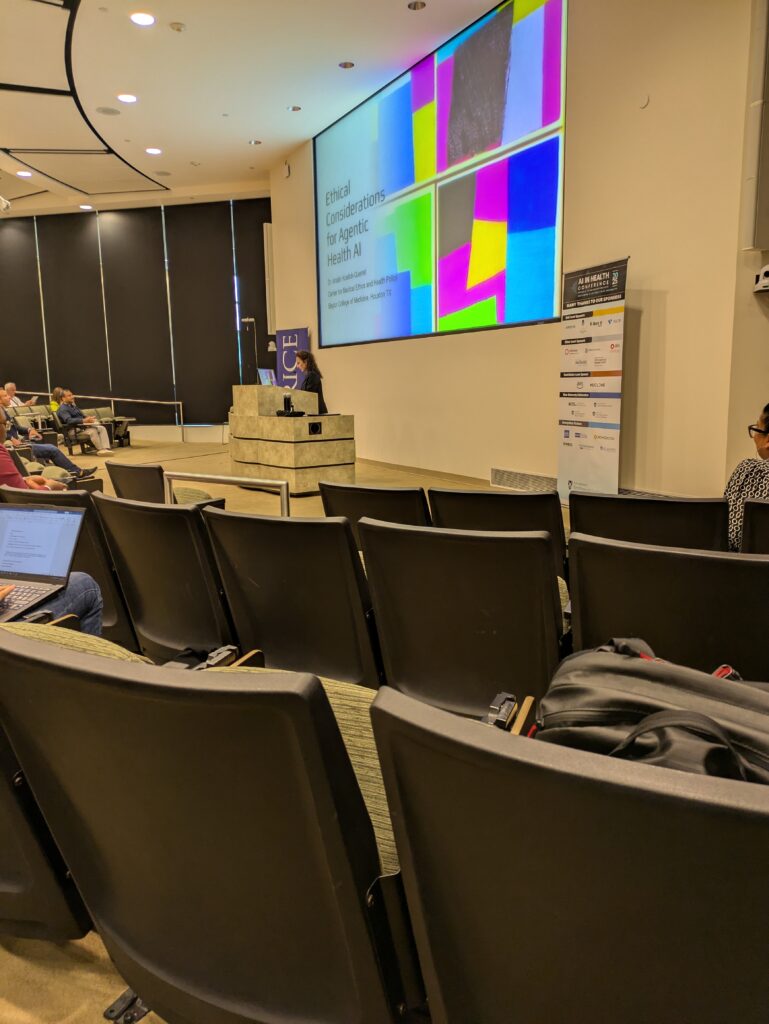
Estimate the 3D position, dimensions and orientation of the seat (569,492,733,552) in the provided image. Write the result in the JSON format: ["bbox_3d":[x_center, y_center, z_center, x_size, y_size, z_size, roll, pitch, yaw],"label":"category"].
[{"bbox_3d":[1.066,0.311,3.070,0.530,0.840,0.600,3,10,21],"label":"seat"}]

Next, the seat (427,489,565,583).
[{"bbox_3d":[0.532,0.283,3.305,0.530,0.840,0.600,3,10,20],"label":"seat"}]

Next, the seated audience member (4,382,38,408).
[{"bbox_3d":[-7.374,-1.987,15.108,0.850,1.280,0.550,1,10,9],"label":"seated audience member"}]

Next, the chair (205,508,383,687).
[{"bbox_3d":[-0.201,0.376,2.449,0.530,0.840,0.600,4,11,26],"label":"chair"}]

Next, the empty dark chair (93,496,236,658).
[{"bbox_3d":[-0.655,0.335,2.734,0.530,0.840,0.600,5,11,30],"label":"empty dark chair"}]

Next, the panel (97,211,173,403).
[{"bbox_3d":[-5.510,-4.308,16.540,1.614,4.674,0.060,2,10,13],"label":"panel"}]

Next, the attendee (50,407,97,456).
[{"bbox_3d":[-5.695,-1.445,13.556,0.620,0.840,0.550,0,10,7],"label":"attendee"}]

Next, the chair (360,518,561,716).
[{"bbox_3d":[0.284,0.407,2.216,0.530,0.840,0.600,3,11,23],"label":"chair"}]

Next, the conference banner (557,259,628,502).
[{"bbox_3d":[1.759,-1.026,6.316,0.150,2.060,0.880,-4,10,-20],"label":"conference banner"}]

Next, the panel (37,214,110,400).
[{"bbox_3d":[-7.084,-4.354,16.926,1.628,4.674,0.060,2,10,14],"label":"panel"}]

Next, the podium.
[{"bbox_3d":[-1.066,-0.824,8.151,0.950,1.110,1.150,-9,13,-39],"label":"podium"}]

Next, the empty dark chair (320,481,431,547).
[{"bbox_3d":[0.049,0.262,3.465,0.530,0.840,0.600,3,11,23],"label":"empty dark chair"}]

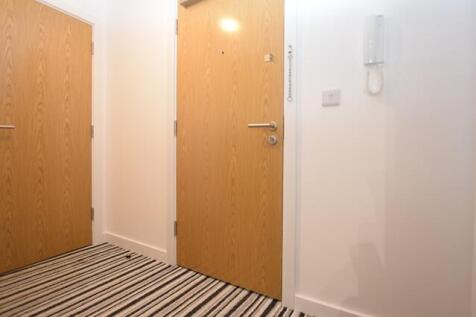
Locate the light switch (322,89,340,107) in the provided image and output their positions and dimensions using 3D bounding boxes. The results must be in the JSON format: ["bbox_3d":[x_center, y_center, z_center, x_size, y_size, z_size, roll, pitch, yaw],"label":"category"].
[{"bbox_3d":[0.472,-0.305,1.202,0.085,0.083,0.010,1,1,32],"label":"light switch"}]

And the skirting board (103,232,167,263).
[{"bbox_3d":[-0.903,0.767,2.063,0.838,0.091,0.018,1,1,32],"label":"skirting board"}]

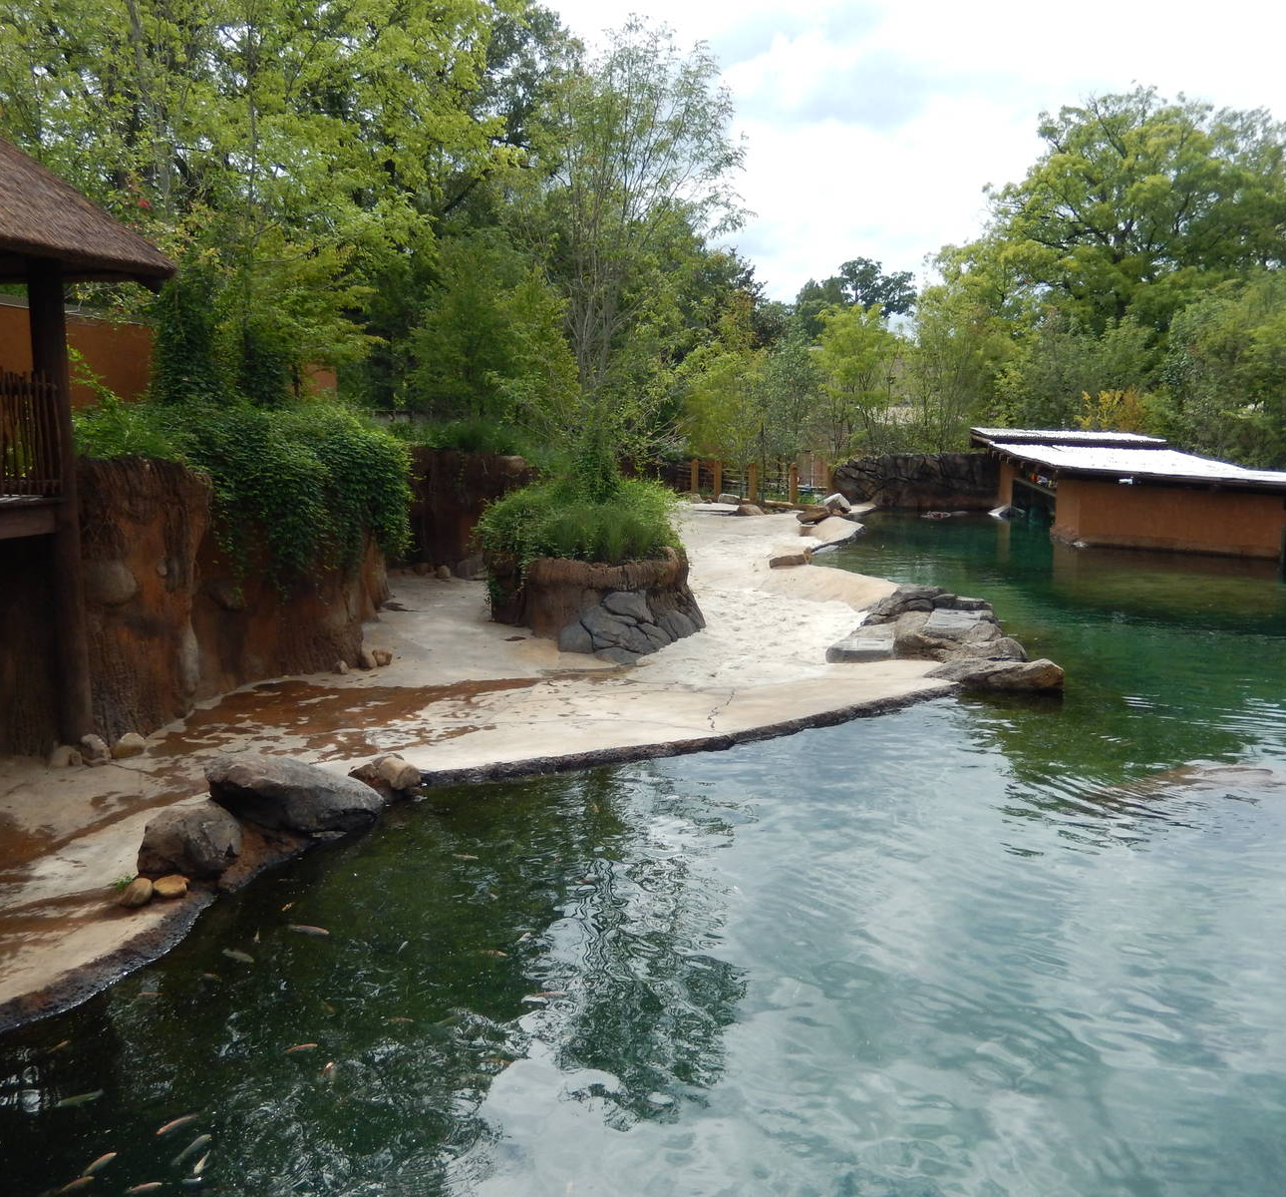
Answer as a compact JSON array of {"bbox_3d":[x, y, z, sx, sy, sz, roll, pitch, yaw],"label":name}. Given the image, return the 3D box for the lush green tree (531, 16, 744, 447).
[{"bbox_3d":[-0.069,-5.448,18.117,3.368,6.964,3.399,0,9,0],"label":"lush green tree"}]

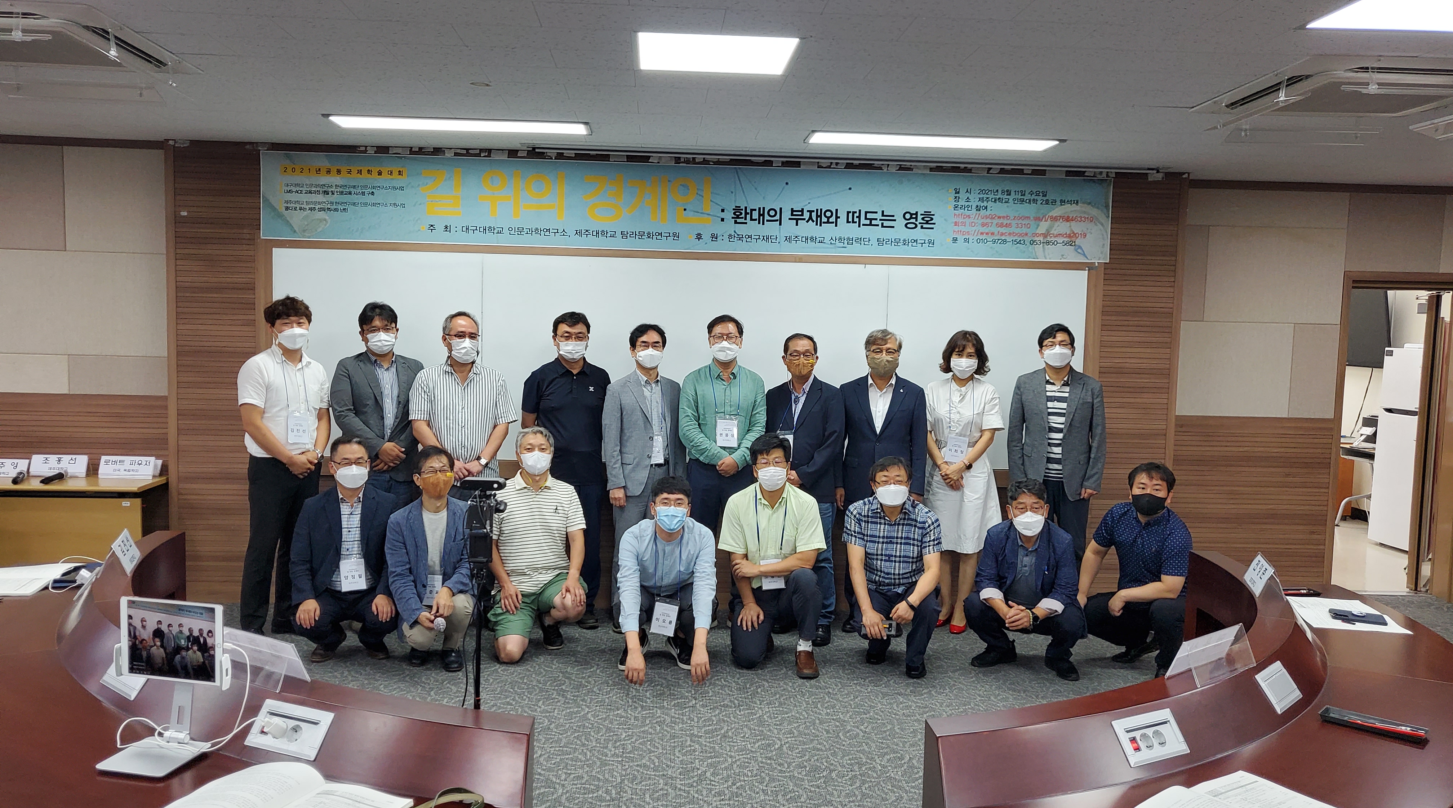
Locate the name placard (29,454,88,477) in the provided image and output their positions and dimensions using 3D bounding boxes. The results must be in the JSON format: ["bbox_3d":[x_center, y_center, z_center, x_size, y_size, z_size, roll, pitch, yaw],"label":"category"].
[{"bbox_3d":[-3.794,0.351,6.225,0.315,0.120,0.066,1,4,-4],"label":"name placard"}]

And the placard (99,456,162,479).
[{"bbox_3d":[-3.387,0.363,6.183,0.305,0.120,0.066,1,4,-4],"label":"placard"}]

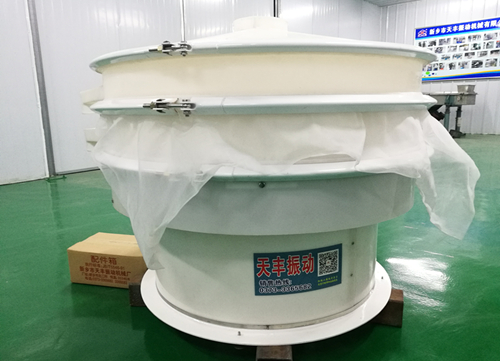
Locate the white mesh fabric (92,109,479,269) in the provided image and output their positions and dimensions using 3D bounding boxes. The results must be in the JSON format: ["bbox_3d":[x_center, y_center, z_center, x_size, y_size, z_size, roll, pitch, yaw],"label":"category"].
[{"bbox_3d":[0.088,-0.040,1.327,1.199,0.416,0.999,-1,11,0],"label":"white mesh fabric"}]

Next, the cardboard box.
[{"bbox_3d":[-0.558,0.346,1.718,0.366,0.148,0.233,2,12,14],"label":"cardboard box"}]

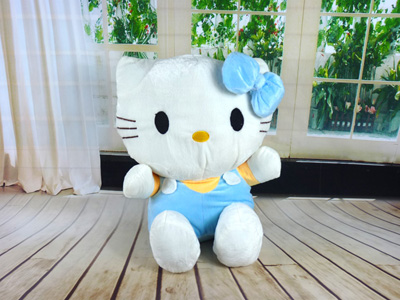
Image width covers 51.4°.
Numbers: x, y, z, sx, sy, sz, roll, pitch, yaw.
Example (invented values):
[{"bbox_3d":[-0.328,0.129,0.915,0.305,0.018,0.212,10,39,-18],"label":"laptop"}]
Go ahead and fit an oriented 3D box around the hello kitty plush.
[{"bbox_3d":[0.003,0.011,1.180,0.460,0.545,0.400,-2,15,-7],"label":"hello kitty plush"}]

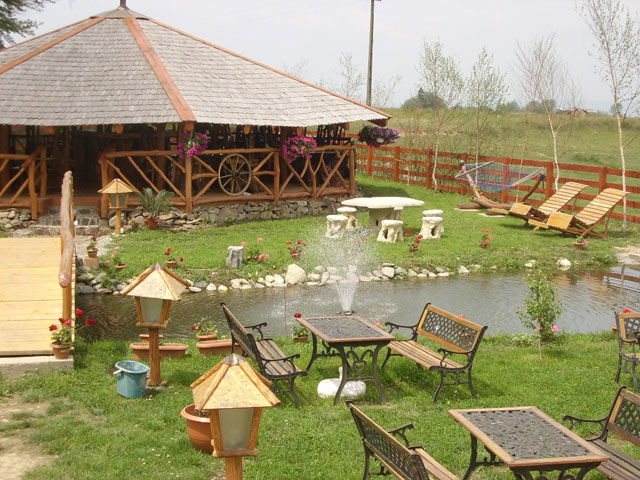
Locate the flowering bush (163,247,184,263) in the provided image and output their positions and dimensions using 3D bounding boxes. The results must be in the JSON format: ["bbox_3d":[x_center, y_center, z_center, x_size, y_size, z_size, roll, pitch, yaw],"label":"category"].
[{"bbox_3d":[-2.708,0.268,15.037,0.360,0.280,0.320,1,8,0],"label":"flowering bush"}]

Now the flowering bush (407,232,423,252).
[{"bbox_3d":[1.966,0.031,16.865,0.330,0.400,0.310,1,8,0],"label":"flowering bush"}]

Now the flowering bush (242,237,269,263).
[{"bbox_3d":[-1.219,0.156,15.397,0.500,0.470,0.420,1,8,0],"label":"flowering bush"}]

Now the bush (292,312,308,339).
[{"bbox_3d":[-0.252,1.129,10.605,0.230,0.360,0.220,1,8,0],"label":"bush"}]

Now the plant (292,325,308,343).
[{"bbox_3d":[-0.252,1.218,10.600,0.210,0.210,0.200,1,8,0],"label":"plant"}]

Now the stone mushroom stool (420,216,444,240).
[{"bbox_3d":[2.405,-0.262,17.500,0.460,0.420,0.460,1,8,0],"label":"stone mushroom stool"}]

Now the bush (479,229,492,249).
[{"bbox_3d":[3.496,-0.045,17.126,0.300,0.410,0.300,3,8,11],"label":"bush"}]

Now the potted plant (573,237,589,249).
[{"bbox_3d":[5.128,0.049,16.000,0.290,0.210,0.280,1,8,0],"label":"potted plant"}]

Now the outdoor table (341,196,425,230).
[{"bbox_3d":[1.526,-0.618,20.043,2.000,0.710,1.750,1,8,0],"label":"outdoor table"}]

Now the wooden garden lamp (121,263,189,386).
[{"bbox_3d":[-1.726,0.902,8.615,0.600,1.340,0.600,2,8,3],"label":"wooden garden lamp"}]

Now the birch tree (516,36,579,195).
[{"bbox_3d":[7.215,-3.855,26.028,1.860,5.500,1.730,1,8,0],"label":"birch tree"}]

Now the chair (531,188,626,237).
[{"bbox_3d":[5.652,-0.567,17.753,1.950,1.000,0.720,-1,8,-20],"label":"chair"}]

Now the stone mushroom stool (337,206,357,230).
[{"bbox_3d":[0.602,-0.470,17.800,0.460,0.440,0.460,1,8,0],"label":"stone mushroom stool"}]

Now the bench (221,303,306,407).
[{"bbox_3d":[-0.616,1.218,8.748,0.640,0.780,1.260,-2,9,-18],"label":"bench"}]

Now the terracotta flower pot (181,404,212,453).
[{"bbox_3d":[-0.962,1.642,7.050,0.485,0.350,0.485,1,8,0],"label":"terracotta flower pot"}]

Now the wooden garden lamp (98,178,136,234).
[{"bbox_3d":[-4.594,-0.765,18.500,0.630,1.270,0.630,7,10,33],"label":"wooden garden lamp"}]

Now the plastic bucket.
[{"bbox_3d":[-1.947,1.463,8.413,0.340,0.280,0.340,1,8,0],"label":"plastic bucket"}]

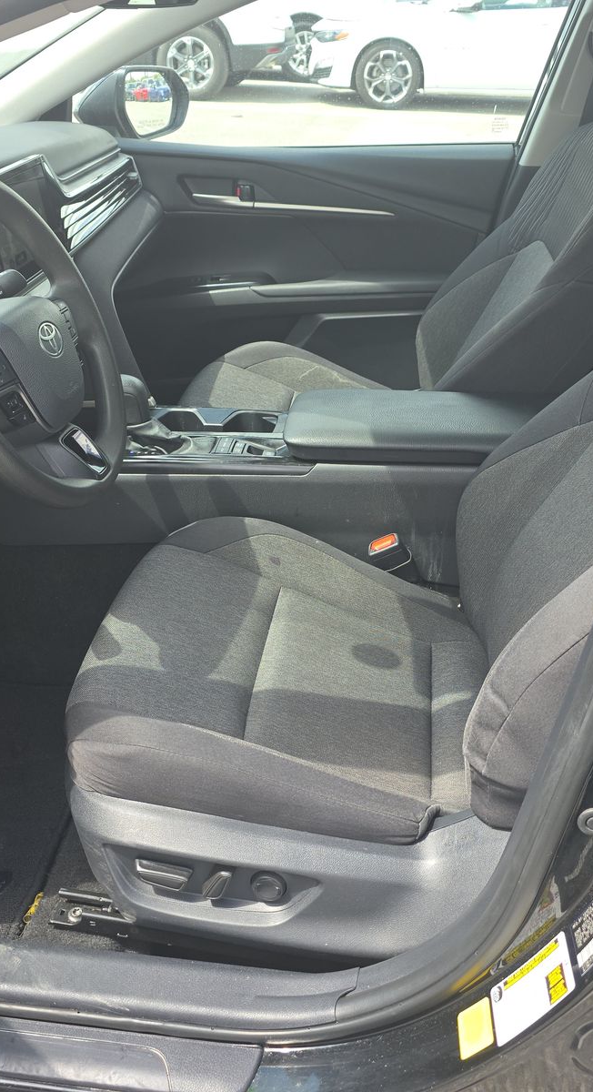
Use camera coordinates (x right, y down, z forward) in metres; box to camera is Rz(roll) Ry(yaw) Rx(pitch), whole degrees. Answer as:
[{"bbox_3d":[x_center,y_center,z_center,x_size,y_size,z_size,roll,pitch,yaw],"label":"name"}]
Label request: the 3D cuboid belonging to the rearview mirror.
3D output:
[{"bbox_3d":[-0.363,-0.983,2.149,0.160,0.150,0.225,12,33,21],"label":"rearview mirror"}]

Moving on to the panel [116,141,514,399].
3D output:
[{"bbox_3d":[-0.055,-0.542,2.071,0.960,0.610,0.140,3,30,6],"label":"panel"}]

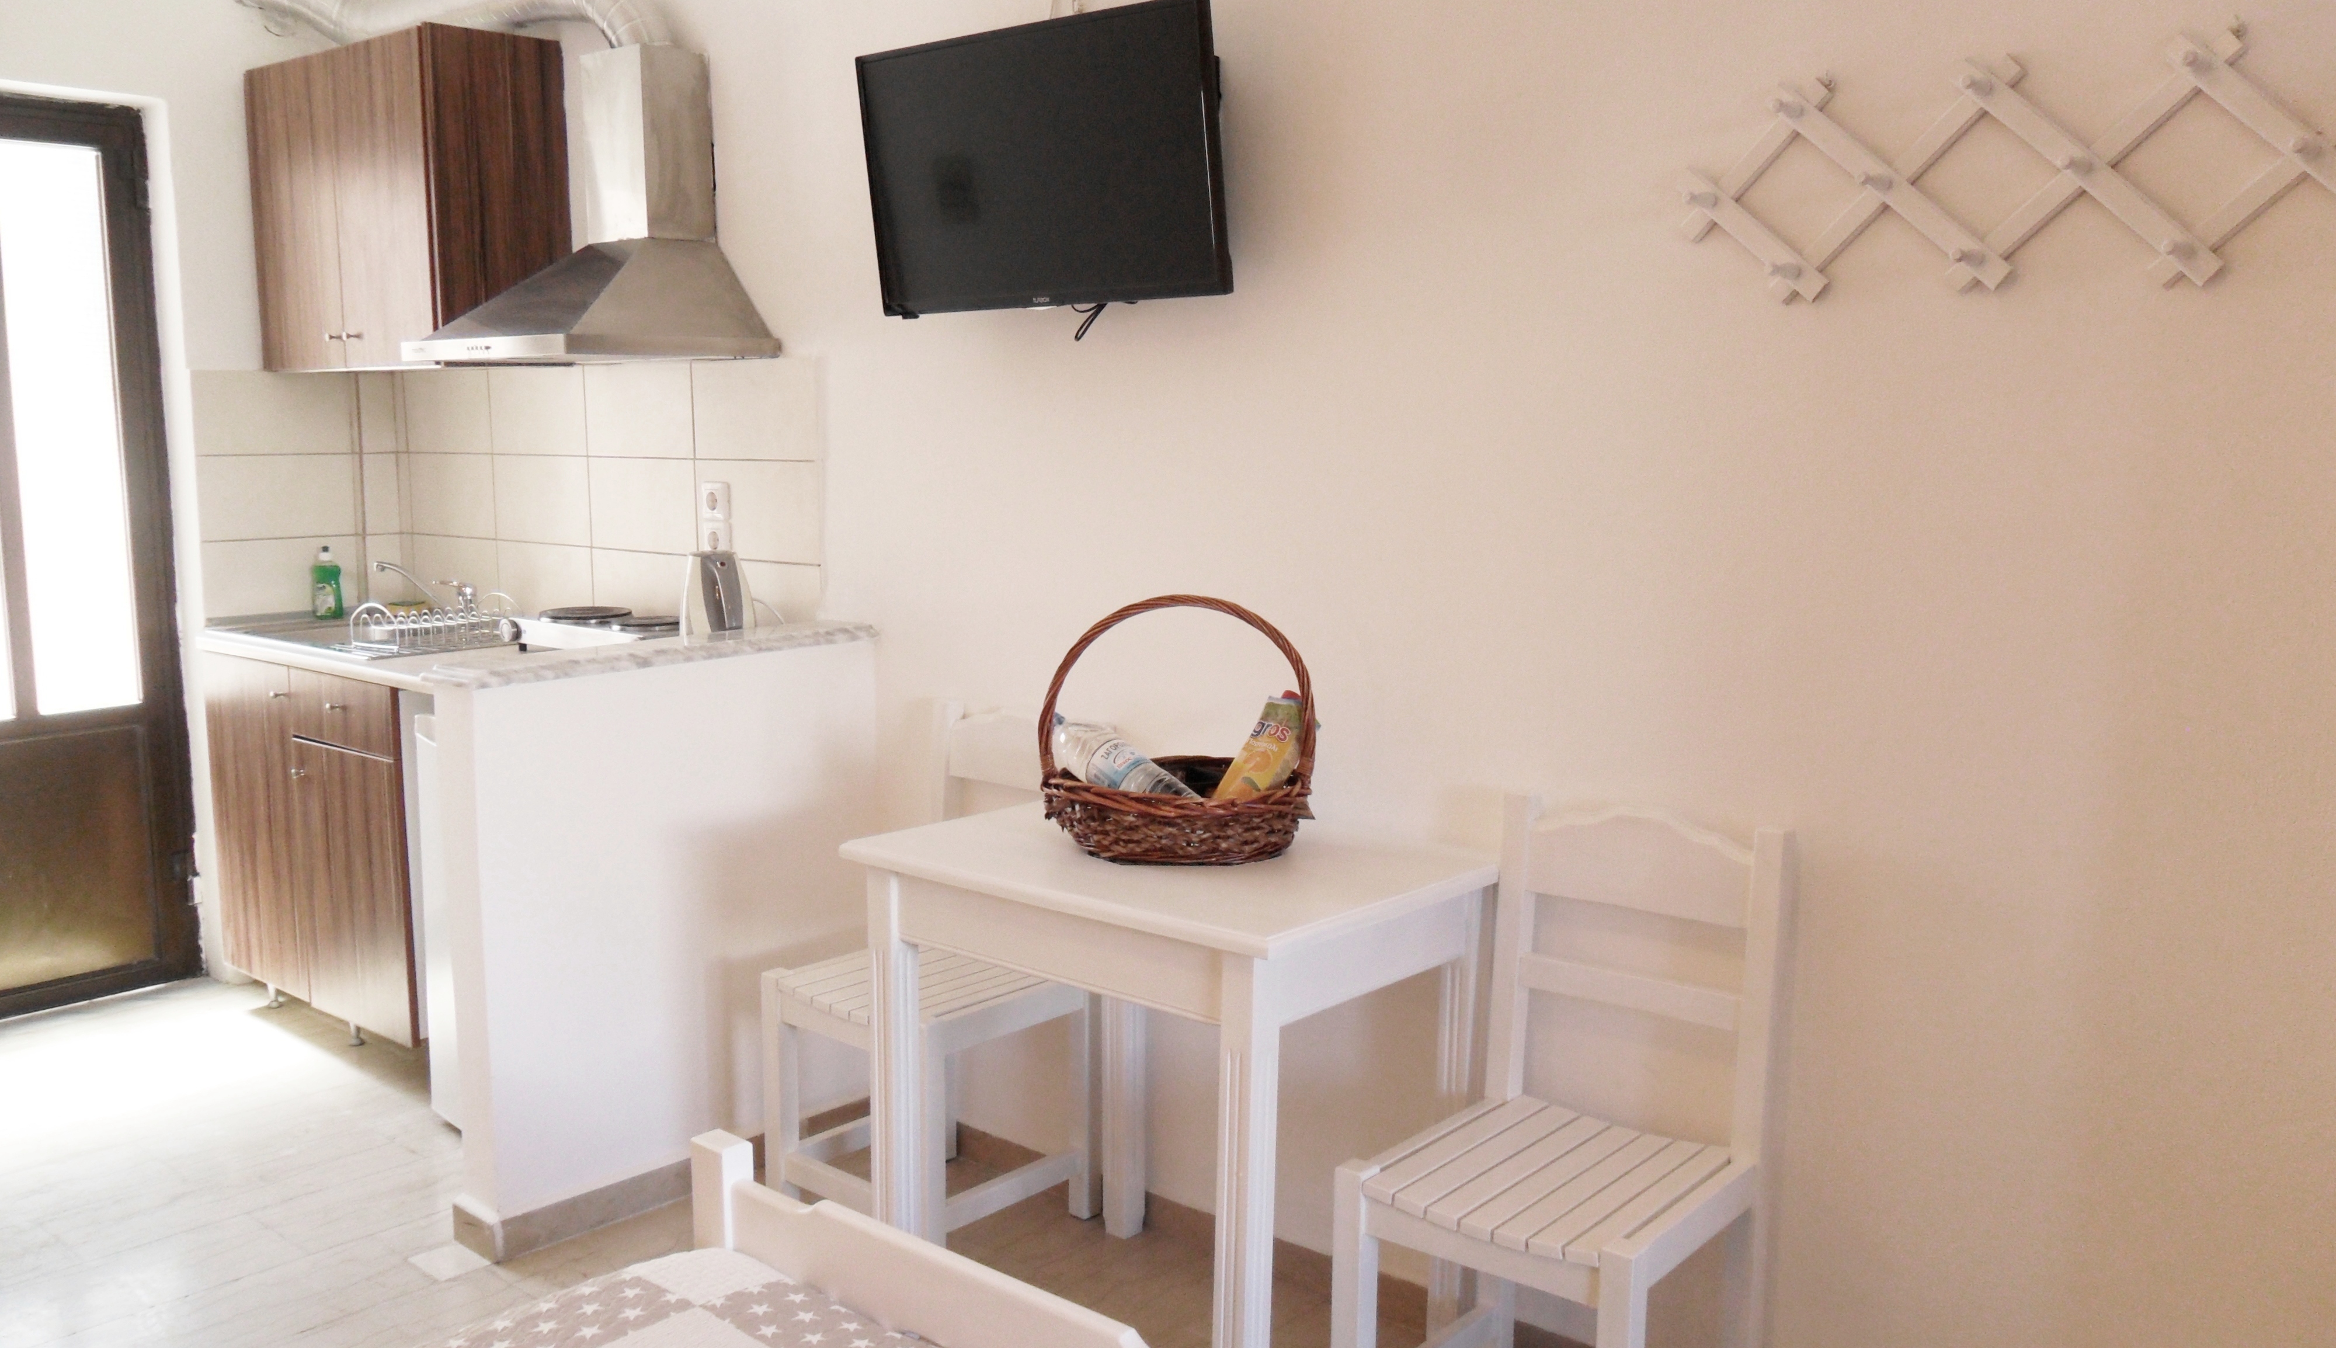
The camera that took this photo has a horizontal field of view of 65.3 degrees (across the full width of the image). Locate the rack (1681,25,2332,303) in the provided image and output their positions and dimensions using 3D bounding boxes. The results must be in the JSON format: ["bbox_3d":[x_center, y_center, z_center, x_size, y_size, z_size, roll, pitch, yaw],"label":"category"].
[{"bbox_3d":[0.942,-0.578,2.113,0.752,0.270,0.063,7,10,40],"label":"rack"}]

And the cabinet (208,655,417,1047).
[{"bbox_3d":[-1.760,0.383,4.242,0.900,0.845,0.500,7,10,40],"label":"cabinet"}]

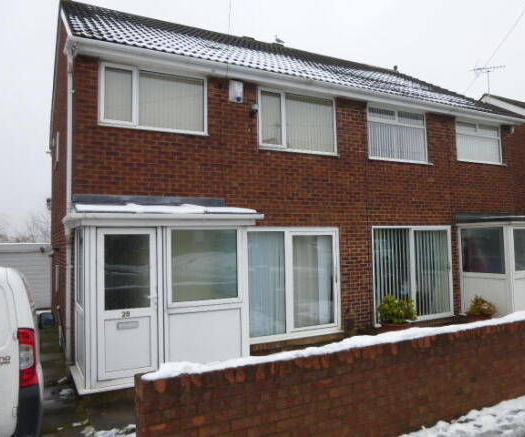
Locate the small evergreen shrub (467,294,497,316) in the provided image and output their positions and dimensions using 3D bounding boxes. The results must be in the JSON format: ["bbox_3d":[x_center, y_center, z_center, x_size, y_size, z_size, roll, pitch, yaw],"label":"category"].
[{"bbox_3d":[4.559,1.803,9.063,0.570,0.460,0.550,0,-3,-28],"label":"small evergreen shrub"}]

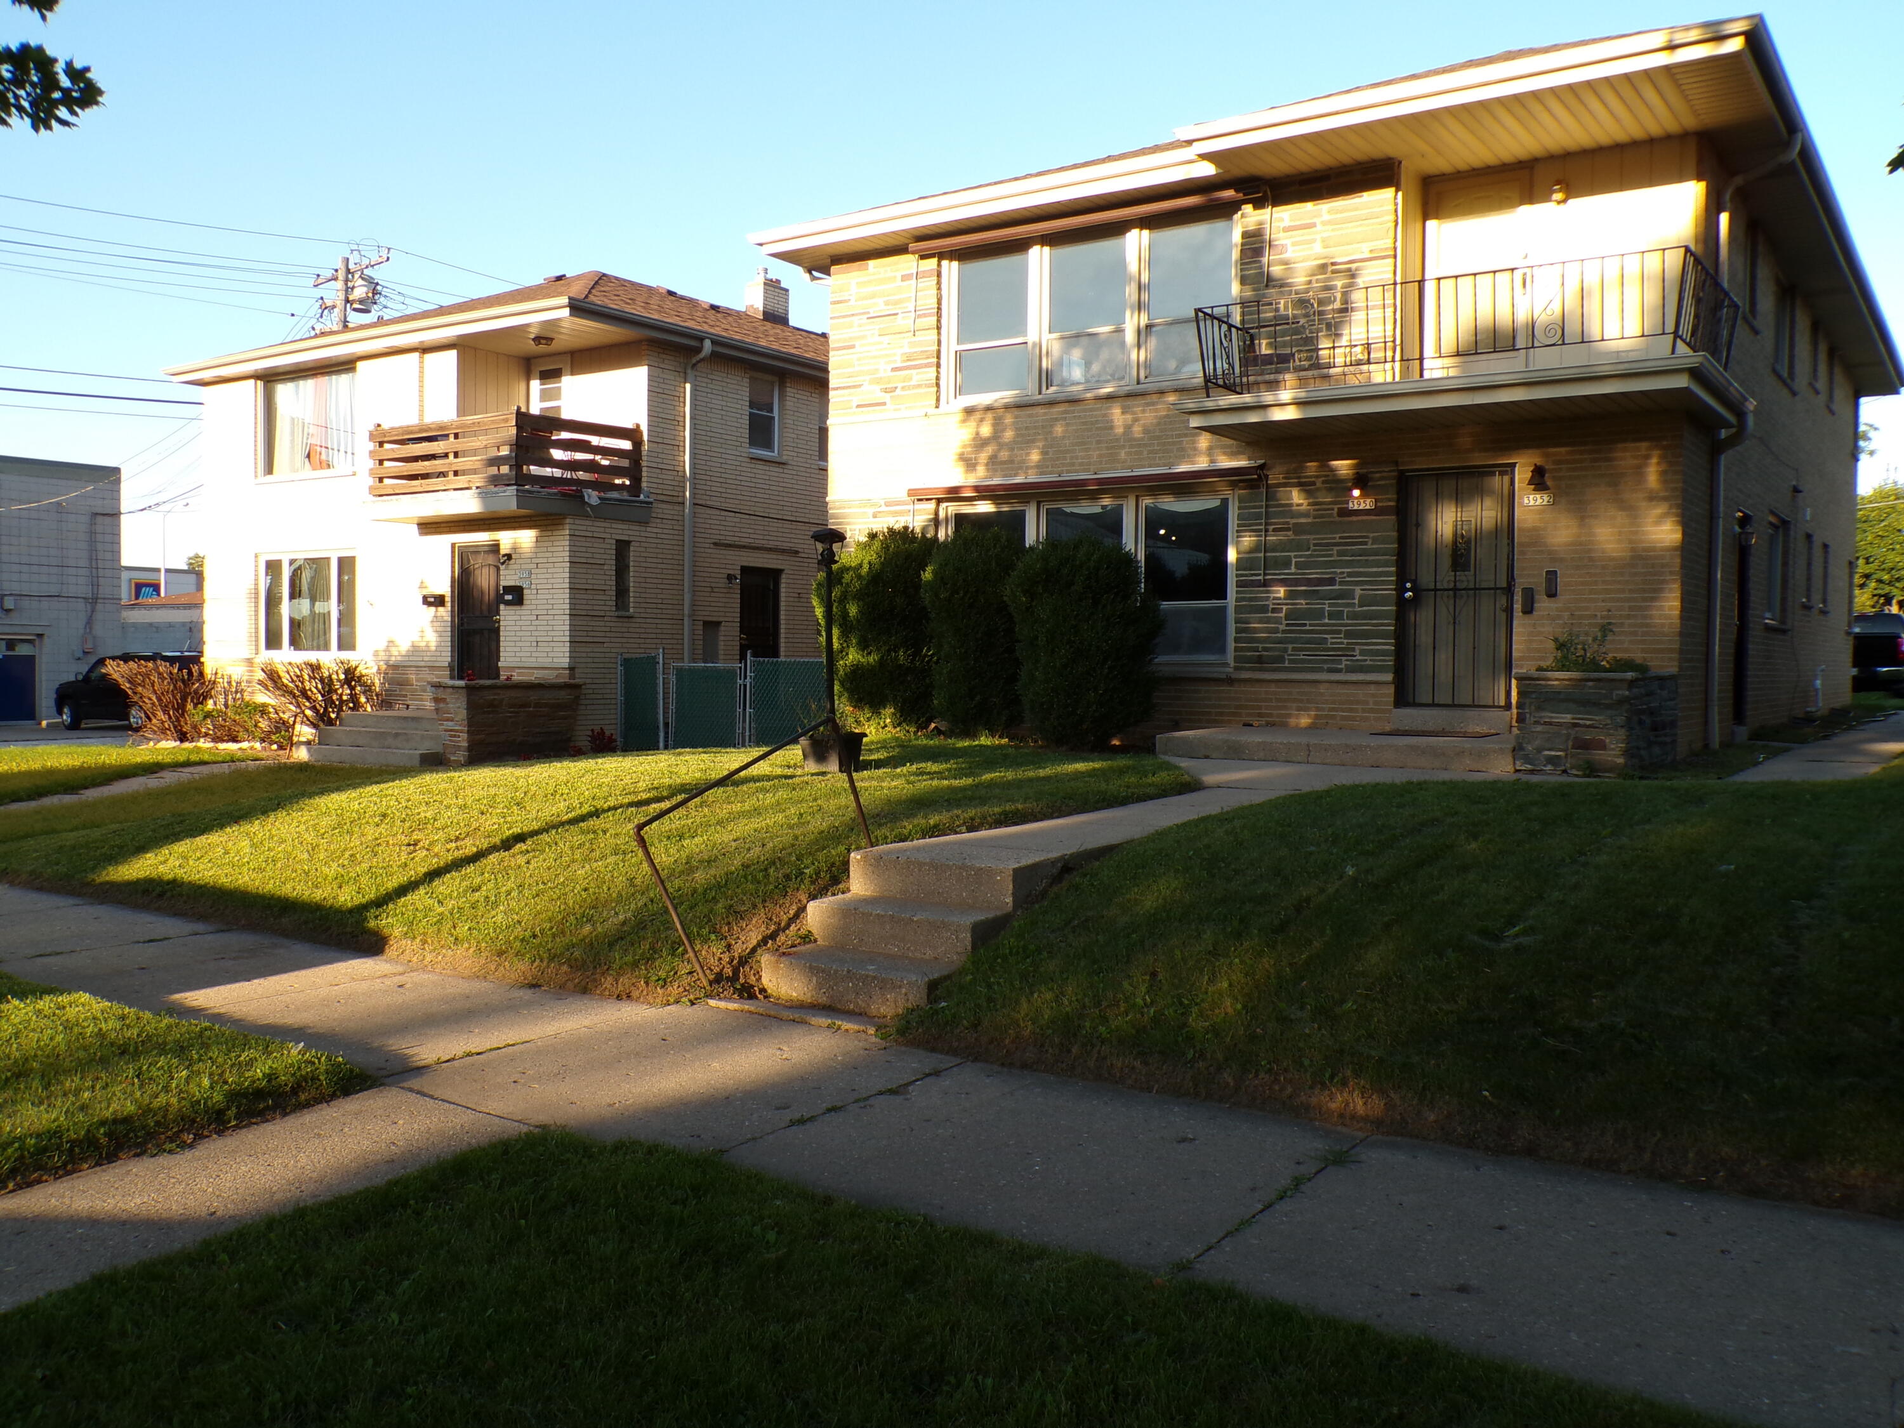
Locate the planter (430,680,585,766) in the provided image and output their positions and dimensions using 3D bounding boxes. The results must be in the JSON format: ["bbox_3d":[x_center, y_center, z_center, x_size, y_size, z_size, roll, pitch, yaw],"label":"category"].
[{"bbox_3d":[-5.550,0.069,19.164,0.820,0.980,1.760,2,3,35],"label":"planter"}]

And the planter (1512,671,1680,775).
[{"bbox_3d":[4.897,0.053,11.641,0.850,0.740,1.800,2,3,35],"label":"planter"}]

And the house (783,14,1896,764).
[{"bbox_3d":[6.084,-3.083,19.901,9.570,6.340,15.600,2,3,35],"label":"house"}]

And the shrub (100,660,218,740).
[{"bbox_3d":[-12.057,-0.203,23.400,1.400,1.260,1.300,2,3,35],"label":"shrub"}]

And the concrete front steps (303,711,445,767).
[{"bbox_3d":[-6.780,0.294,19.623,2.450,0.550,1.900,2,3,35],"label":"concrete front steps"}]

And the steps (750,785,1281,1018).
[{"bbox_3d":[0.490,0.866,7.621,0.930,0.560,3.470,2,3,35],"label":"steps"}]

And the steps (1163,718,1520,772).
[{"bbox_3d":[3.382,0.276,12.699,2.890,0.200,1.800,2,3,35],"label":"steps"}]

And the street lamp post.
[{"bbox_3d":[-0.974,-0.540,12.300,0.280,1.901,0.280,2,3,35],"label":"street lamp post"}]

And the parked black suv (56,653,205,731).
[{"bbox_3d":[-20.000,-0.520,38.200,5.000,1.900,2.000,2,3,35],"label":"parked black suv"}]

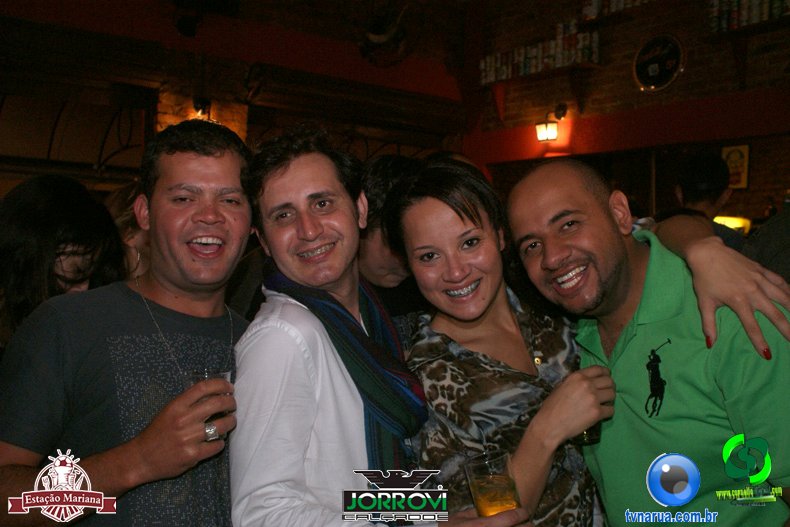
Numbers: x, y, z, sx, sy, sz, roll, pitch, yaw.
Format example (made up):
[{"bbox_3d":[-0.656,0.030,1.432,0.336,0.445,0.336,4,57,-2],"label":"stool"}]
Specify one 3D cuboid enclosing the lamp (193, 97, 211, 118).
[{"bbox_3d":[-1.359,-1.043,4.712,0.130,0.330,0.230,1,3,-35],"label":"lamp"}]

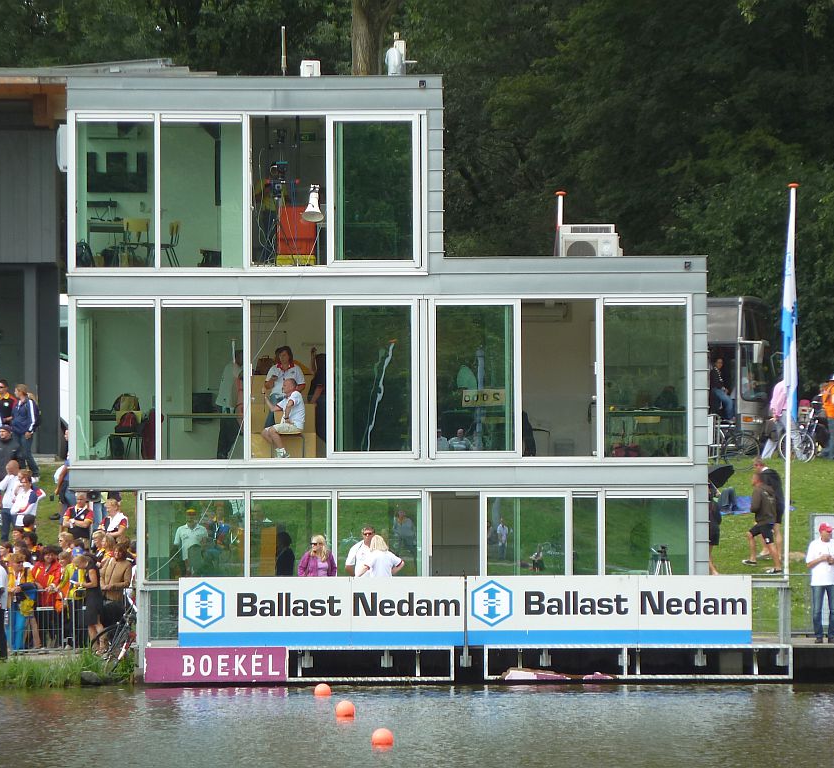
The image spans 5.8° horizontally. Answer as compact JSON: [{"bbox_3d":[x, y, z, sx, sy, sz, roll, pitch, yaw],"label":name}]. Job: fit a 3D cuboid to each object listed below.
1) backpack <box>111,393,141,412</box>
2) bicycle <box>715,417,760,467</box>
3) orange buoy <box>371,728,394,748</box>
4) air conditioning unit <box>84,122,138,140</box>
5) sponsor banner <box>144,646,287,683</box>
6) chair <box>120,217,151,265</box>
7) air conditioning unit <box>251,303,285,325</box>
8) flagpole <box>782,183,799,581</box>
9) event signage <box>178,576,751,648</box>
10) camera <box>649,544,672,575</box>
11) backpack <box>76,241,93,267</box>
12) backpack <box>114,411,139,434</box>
[{"bbox_3d":[-4.334,0.291,122.700,0.420,0.330,0.220,0,-1,0],"label":"backpack"},{"bbox_3d":[5.834,1.145,161.000,1.800,1.080,0.600,0,-1,0],"label":"bicycle"},{"bbox_3d":[-0.371,3.845,89.000,0.235,0.235,0.235,0,-1,0],"label":"orange buoy"},{"bbox_3d":[-4.617,-3.841,124.500,0.800,0.290,0.220,0,-1,-2],"label":"air conditioning unit"},{"bbox_3d":[-2.984,4.176,122.200,2.120,0.520,0.050,0,-1,0],"label":"sponsor banner"},{"bbox_3d":[-4.178,-2.063,122.500,0.420,0.800,0.500,0,-1,9],"label":"chair"},{"bbox_3d":[-2.537,-1.113,128.000,0.830,0.290,0.210,0,-1,0],"label":"air conditioning unit"},{"bbox_3d":[5.558,-0.022,122.700,0.220,5.950,0.200,1,-1,0],"label":"flagpole"},{"bbox_3d":[0.686,3.251,117.500,8.200,1.000,0.050,0,-1,-1],"label":"event signage"},{"bbox_3d":[3.687,3.161,123.500,0.750,1.500,0.750,0,-1,-18],"label":"camera"},{"bbox_3d":[-5.059,-1.930,125.300,0.320,0.480,0.240,0,-1,0],"label":"backpack"},{"bbox_3d":[-4.320,0.571,122.000,0.350,0.360,0.220,0,-1,6],"label":"backpack"}]

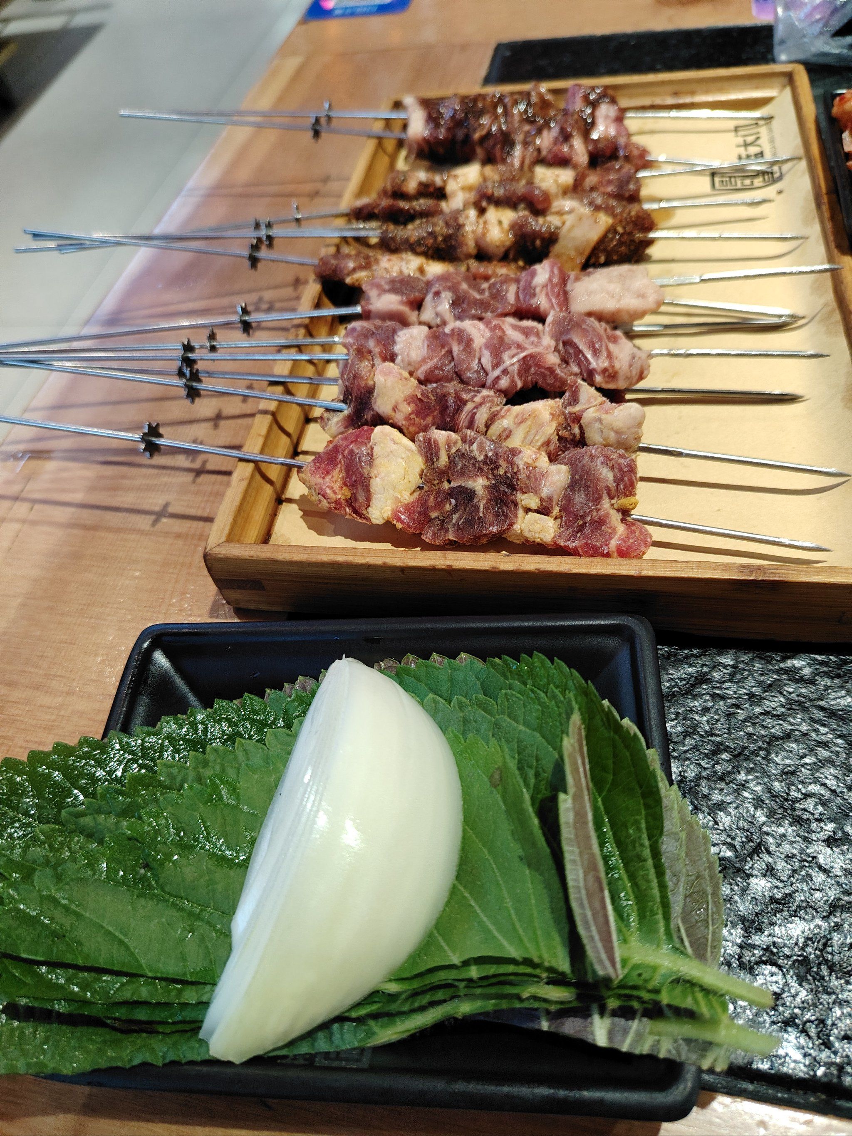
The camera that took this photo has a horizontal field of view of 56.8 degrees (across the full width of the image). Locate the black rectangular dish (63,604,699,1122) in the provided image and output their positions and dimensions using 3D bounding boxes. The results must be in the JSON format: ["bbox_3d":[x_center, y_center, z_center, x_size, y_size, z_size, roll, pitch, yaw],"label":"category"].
[{"bbox_3d":[-0.016,0.077,0.225,0.164,0.034,0.127,-2,54,8],"label":"black rectangular dish"}]

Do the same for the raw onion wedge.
[{"bbox_3d":[-0.018,0.061,0.184,0.044,0.043,0.099,10,56,16],"label":"raw onion wedge"}]

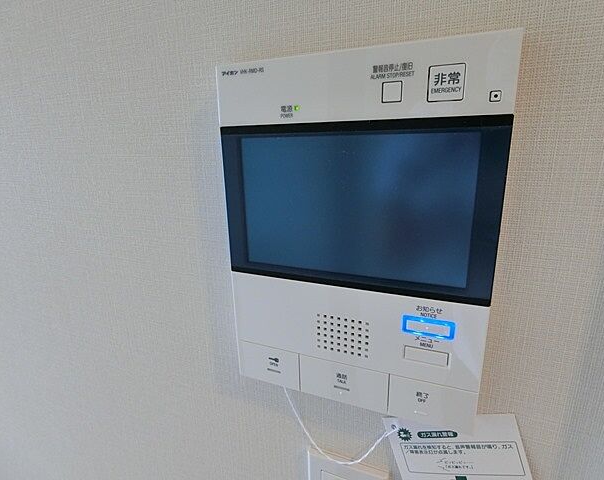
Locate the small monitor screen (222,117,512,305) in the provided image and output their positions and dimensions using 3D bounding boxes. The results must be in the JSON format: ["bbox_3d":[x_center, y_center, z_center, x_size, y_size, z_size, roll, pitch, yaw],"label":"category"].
[{"bbox_3d":[0.029,-0.021,0.234,0.183,0.109,0.010,5,16,22],"label":"small monitor screen"}]

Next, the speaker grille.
[{"bbox_3d":[0.030,0.070,0.256,0.039,0.029,0.004,5,16,22],"label":"speaker grille"}]

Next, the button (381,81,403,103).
[{"bbox_3d":[0.052,-0.086,0.203,0.011,0.011,0.003,5,16,22],"label":"button"}]

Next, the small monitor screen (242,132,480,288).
[{"bbox_3d":[0.029,-0.021,0.233,0.152,0.091,0.006,5,16,22],"label":"small monitor screen"}]

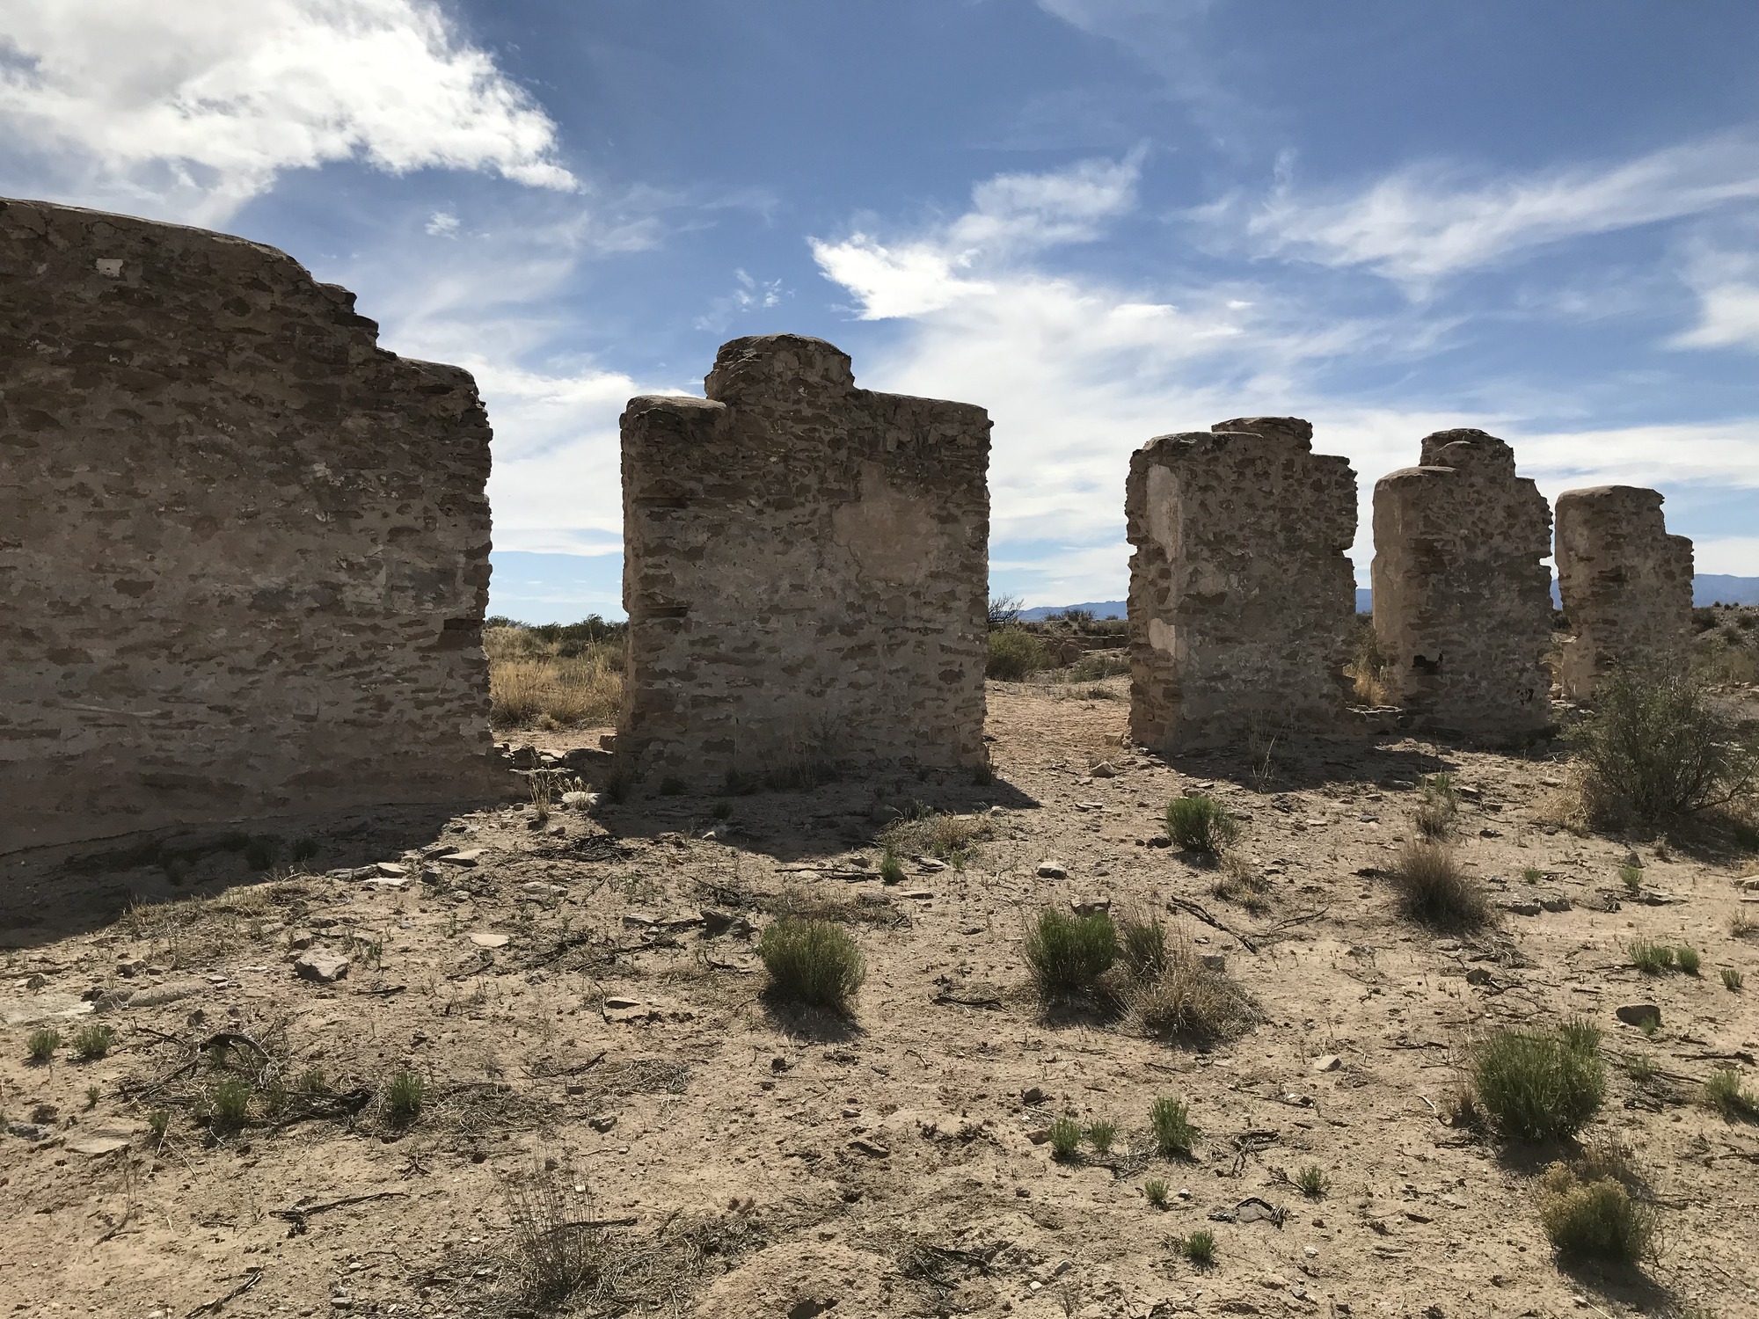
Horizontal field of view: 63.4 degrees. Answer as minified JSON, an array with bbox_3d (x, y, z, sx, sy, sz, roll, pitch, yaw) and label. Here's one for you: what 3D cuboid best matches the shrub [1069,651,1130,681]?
[{"bbox_3d":[5.125,0.167,32.851,1.649,0.618,1.319,0,2,0],"label":"shrub"}]

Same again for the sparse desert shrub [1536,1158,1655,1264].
[{"bbox_3d":[1.712,1.304,3.397,0.282,0.212,0.254,0,2,0],"label":"sparse desert shrub"}]

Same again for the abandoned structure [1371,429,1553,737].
[{"bbox_3d":[7.551,-0.995,18.373,2.793,3.778,0.700,-1,2,-33],"label":"abandoned structure"}]

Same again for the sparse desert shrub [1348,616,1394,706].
[{"bbox_3d":[7.621,0.054,21.991,0.934,1.401,0.841,0,2,0],"label":"sparse desert shrub"}]

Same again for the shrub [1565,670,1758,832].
[{"bbox_3d":[5.766,0.611,10.443,1.464,1.071,1.318,1,2,29],"label":"shrub"}]

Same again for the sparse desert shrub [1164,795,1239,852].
[{"bbox_3d":[1.966,0.987,8.658,0.443,0.327,0.399,0,2,0],"label":"sparse desert shrub"}]

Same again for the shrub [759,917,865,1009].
[{"bbox_3d":[-0.266,1.178,5.619,0.418,0.311,0.397,0,1,-3],"label":"shrub"}]

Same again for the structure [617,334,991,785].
[{"bbox_3d":[-0.631,-0.895,13.030,3.602,3.872,0.650,-1,2,-33],"label":"structure"}]

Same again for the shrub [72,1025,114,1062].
[{"bbox_3d":[-2.626,1.271,4.751,0.142,0.106,0.128,0,2,0],"label":"shrub"}]

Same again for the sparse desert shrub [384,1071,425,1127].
[{"bbox_3d":[-1.426,1.314,4.285,0.116,0.142,0.110,0,1,-19],"label":"sparse desert shrub"}]

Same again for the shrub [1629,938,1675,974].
[{"bbox_3d":[3.269,1.243,6.016,0.198,0.134,0.168,0,2,0],"label":"shrub"}]

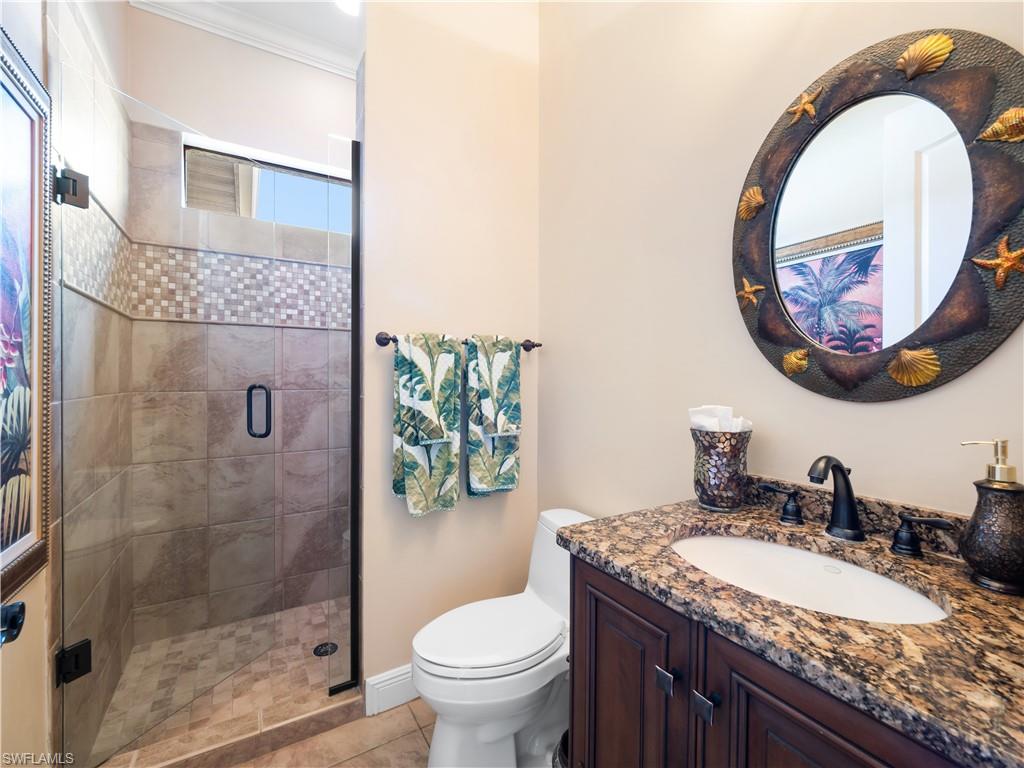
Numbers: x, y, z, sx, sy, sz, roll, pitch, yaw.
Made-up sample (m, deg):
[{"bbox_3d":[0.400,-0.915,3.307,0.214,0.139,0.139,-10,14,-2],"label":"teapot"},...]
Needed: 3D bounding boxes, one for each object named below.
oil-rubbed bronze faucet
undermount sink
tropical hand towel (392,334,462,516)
[{"bbox_3d":[0.652,0.233,0.845,0.172,0.170,0.060,0,0,-31],"label":"oil-rubbed bronze faucet"},{"bbox_3d":[0.487,0.426,0.748,0.375,0.165,0.445,0,0,-31],"label":"undermount sink"},{"bbox_3d":[-0.307,0.146,1.526,0.245,0.650,0.085,0,0,-30],"label":"tropical hand towel"}]

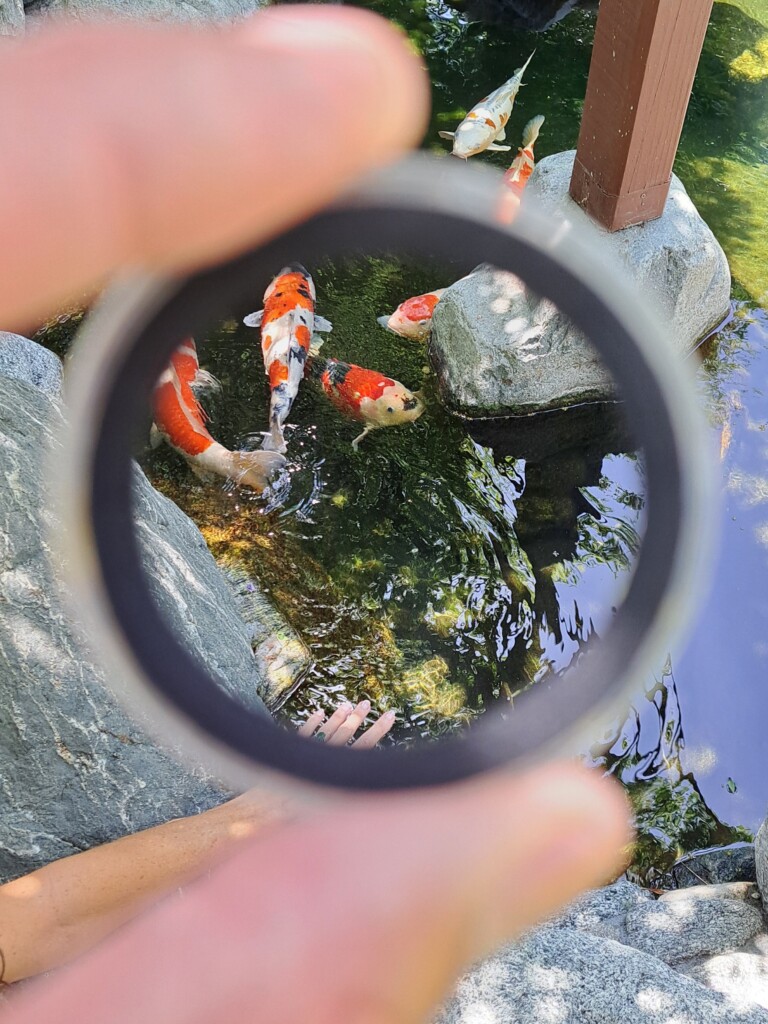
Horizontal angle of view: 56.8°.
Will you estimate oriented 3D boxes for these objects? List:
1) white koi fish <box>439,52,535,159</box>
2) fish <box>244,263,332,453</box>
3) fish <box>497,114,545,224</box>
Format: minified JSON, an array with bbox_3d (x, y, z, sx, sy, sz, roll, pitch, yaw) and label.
[{"bbox_3d":[0.345,-1.213,2.141,0.180,0.130,0.620,19,55,14],"label":"white koi fish"},{"bbox_3d":[-0.196,-0.339,1.470,0.170,0.130,0.530,-2,53,-1],"label":"fish"},{"bbox_3d":[0.360,-0.877,1.883,0.130,0.130,0.540,15,54,11],"label":"fish"}]

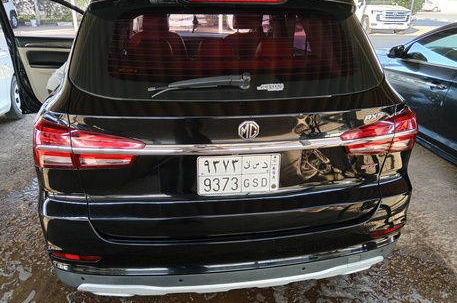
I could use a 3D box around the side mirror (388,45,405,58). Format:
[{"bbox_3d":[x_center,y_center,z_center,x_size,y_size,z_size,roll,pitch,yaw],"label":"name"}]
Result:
[{"bbox_3d":[1.942,-1.149,4.120,0.185,0.145,0.115,-2,23,-4],"label":"side mirror"}]

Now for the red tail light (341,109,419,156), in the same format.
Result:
[{"bbox_3d":[0.674,-0.085,1.554,0.549,0.205,0.174,-8,24,-18],"label":"red tail light"}]

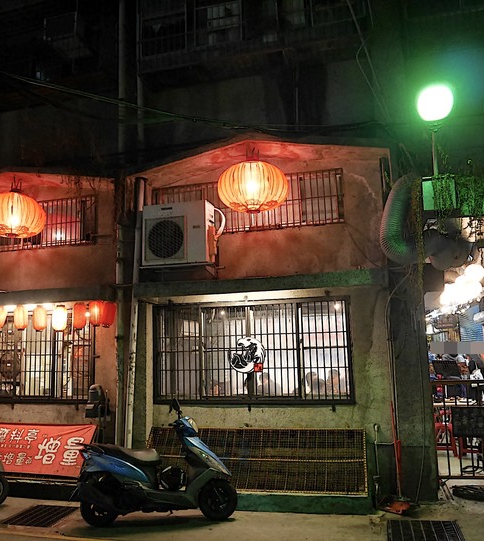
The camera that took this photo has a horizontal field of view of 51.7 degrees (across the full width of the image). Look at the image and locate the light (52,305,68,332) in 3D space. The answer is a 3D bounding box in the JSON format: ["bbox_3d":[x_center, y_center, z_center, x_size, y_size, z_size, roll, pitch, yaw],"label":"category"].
[{"bbox_3d":[-2.282,0.603,6.270,0.180,0.336,0.180,-4,-9,16],"label":"light"}]

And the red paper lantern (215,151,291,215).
[{"bbox_3d":[0.135,-1.060,5.984,0.838,0.688,0.838,-1,-10,0],"label":"red paper lantern"}]

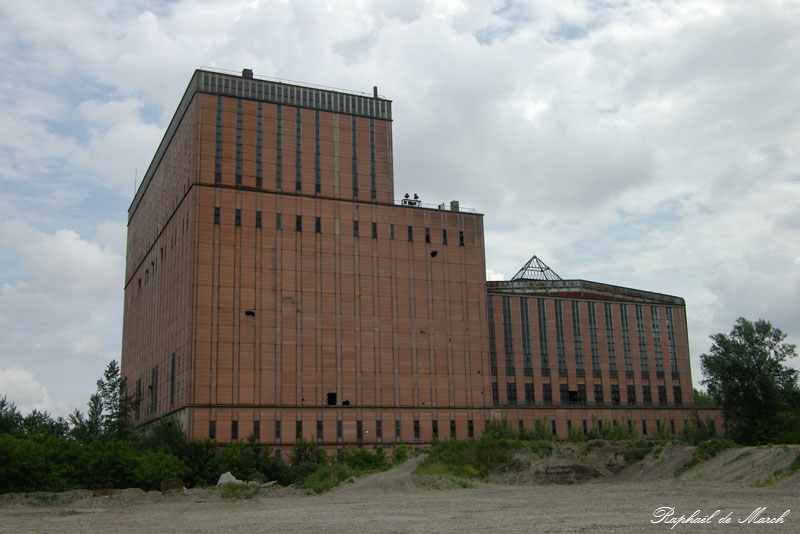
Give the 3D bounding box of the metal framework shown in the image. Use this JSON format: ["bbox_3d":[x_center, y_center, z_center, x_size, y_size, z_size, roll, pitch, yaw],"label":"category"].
[{"bbox_3d":[27.445,0.381,177.357,10.396,5.708,5.198,4,-14,-24],"label":"metal framework"}]

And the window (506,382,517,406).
[{"bbox_3d":[20.118,22.861,155.723,1.904,3.711,0.300,4,-14,-24],"label":"window"}]

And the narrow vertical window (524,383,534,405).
[{"bbox_3d":[23.608,23.116,157.271,1.909,3.737,0.300,4,-14,-24],"label":"narrow vertical window"}]

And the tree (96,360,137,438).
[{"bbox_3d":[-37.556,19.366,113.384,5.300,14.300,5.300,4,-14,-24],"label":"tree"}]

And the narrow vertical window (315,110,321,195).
[{"bbox_3d":[-13.738,-19.448,145.587,0.924,14.647,0.300,4,-14,-24],"label":"narrow vertical window"}]

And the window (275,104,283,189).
[{"bbox_3d":[-19.886,-19.880,142.855,0.925,14.636,0.300,4,-14,-24],"label":"window"}]

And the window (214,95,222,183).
[{"bbox_3d":[-28.955,-20.470,138.815,0.923,14.632,0.300,4,-14,-24],"label":"window"}]

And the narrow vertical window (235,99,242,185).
[{"bbox_3d":[-25.942,-20.232,140.147,0.957,14.444,0.300,4,-14,-24],"label":"narrow vertical window"}]

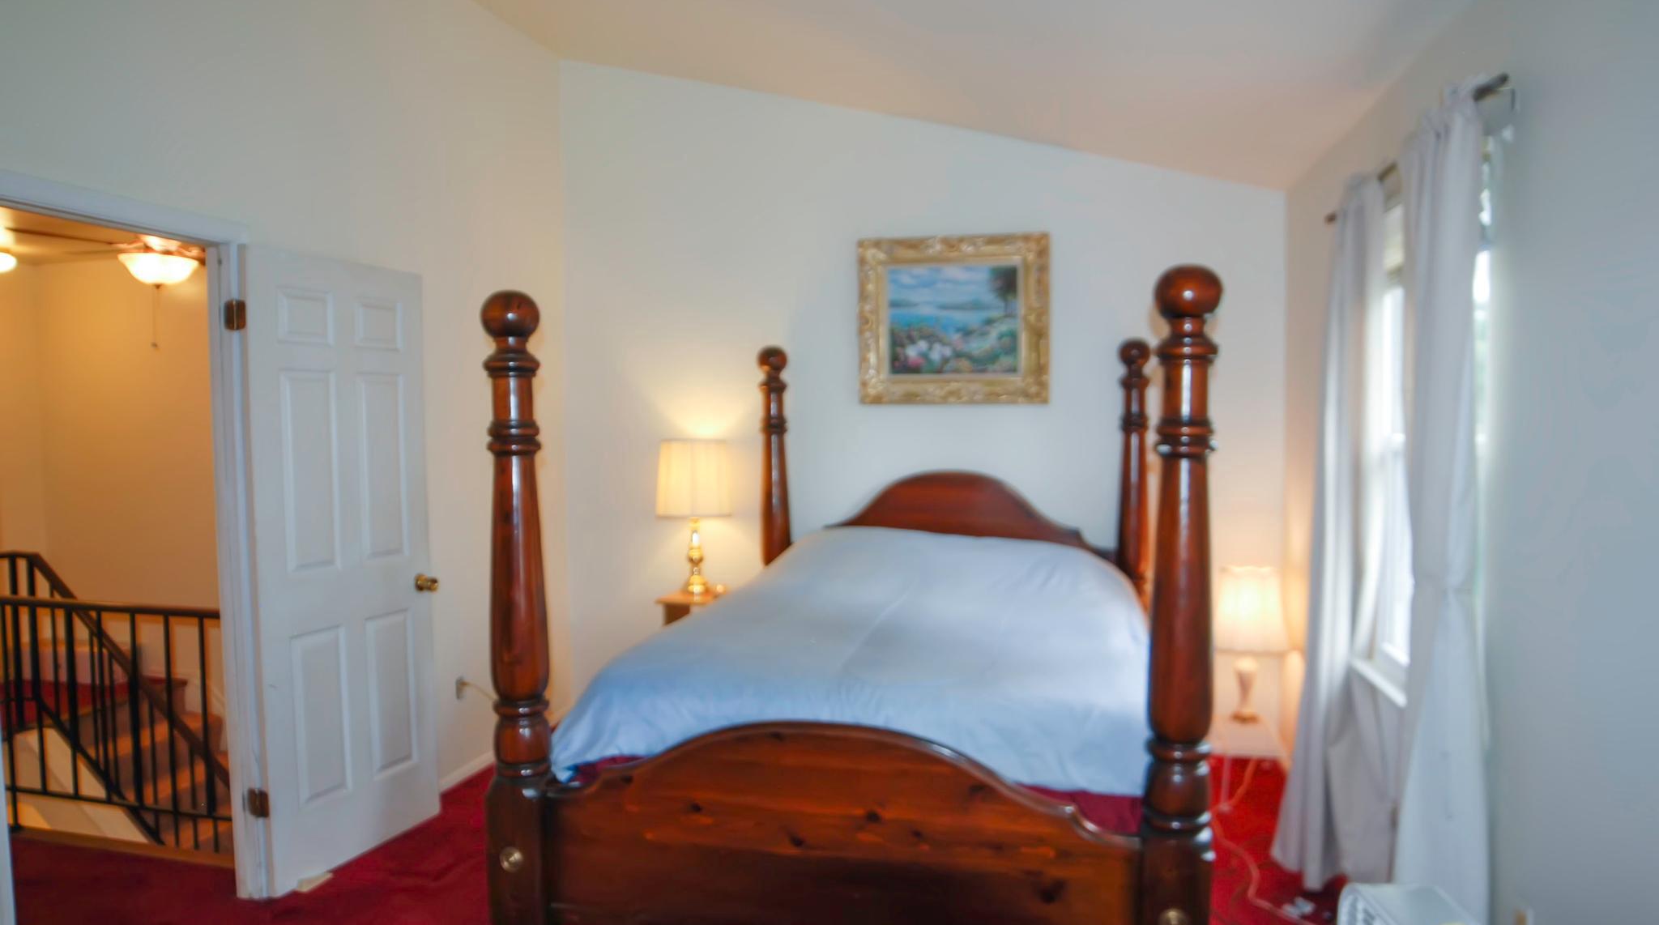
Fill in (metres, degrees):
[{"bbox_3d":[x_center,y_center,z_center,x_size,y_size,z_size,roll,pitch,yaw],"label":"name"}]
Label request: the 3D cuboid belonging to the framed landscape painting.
[{"bbox_3d":[0.564,-0.651,4.434,0.853,0.765,0.060,0,3,15],"label":"framed landscape painting"}]

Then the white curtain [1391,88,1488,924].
[{"bbox_3d":[1.302,0.330,2.119,0.150,2.130,0.600,0,3,15],"label":"white curtain"}]

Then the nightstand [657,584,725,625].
[{"bbox_3d":[-0.544,0.963,4.583,0.430,0.665,0.370,0,3,15],"label":"nightstand"}]

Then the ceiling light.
[{"bbox_3d":[-2.790,-0.796,4.053,0.270,0.120,0.270,0,3,15],"label":"ceiling light"}]

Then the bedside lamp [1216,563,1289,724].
[{"bbox_3d":[1.730,0.747,3.975,0.275,0.610,0.275,0,3,15],"label":"bedside lamp"}]

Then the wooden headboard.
[{"bbox_3d":[0.531,0.373,4.394,1.775,1.850,0.160,0,3,15],"label":"wooden headboard"}]

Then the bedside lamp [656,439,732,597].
[{"bbox_3d":[-0.644,0.263,4.624,0.352,0.735,0.352,0,3,0],"label":"bedside lamp"}]

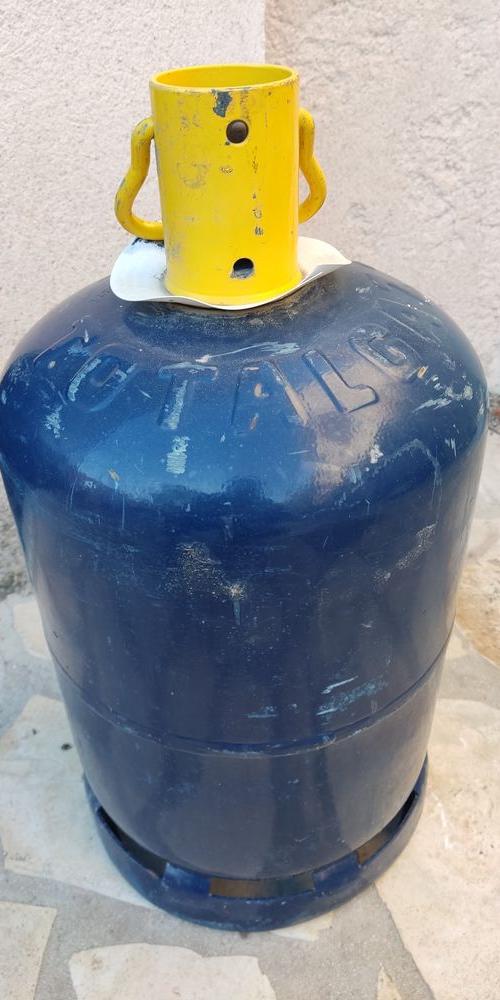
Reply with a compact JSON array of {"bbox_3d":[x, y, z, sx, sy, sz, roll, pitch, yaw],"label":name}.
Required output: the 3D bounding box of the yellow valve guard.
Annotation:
[{"bbox_3d":[-0.013,-0.164,0.375,0.113,0.098,0.077,-8,39,-8],"label":"yellow valve guard"}]

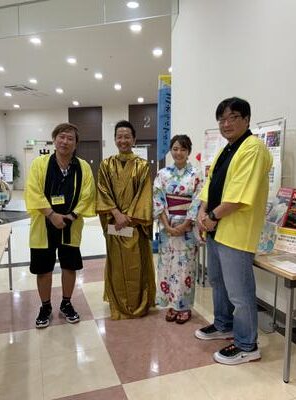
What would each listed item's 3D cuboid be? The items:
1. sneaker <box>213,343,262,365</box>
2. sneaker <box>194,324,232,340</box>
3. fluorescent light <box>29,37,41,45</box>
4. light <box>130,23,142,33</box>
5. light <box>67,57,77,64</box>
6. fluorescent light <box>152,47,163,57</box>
[{"bbox_3d":[0.614,1.029,2.287,0.320,0.125,0.115,-2,6,-17],"label":"sneaker"},{"bbox_3d":[0.520,0.996,2.593,0.315,0.125,0.115,-1,6,-9],"label":"sneaker"},{"bbox_3d":[-2.517,-3.564,7.498,0.200,0.060,0.200,2,6,18],"label":"fluorescent light"},{"bbox_3d":[-0.241,-3.484,6.776,0.200,0.060,0.200,2,6,18],"label":"light"},{"bbox_3d":[-2.038,-3.716,8.940,0.200,0.060,0.200,2,6,18],"label":"light"},{"bbox_3d":[0.243,-3.638,8.238,0.200,0.060,0.200,2,6,18],"label":"fluorescent light"}]

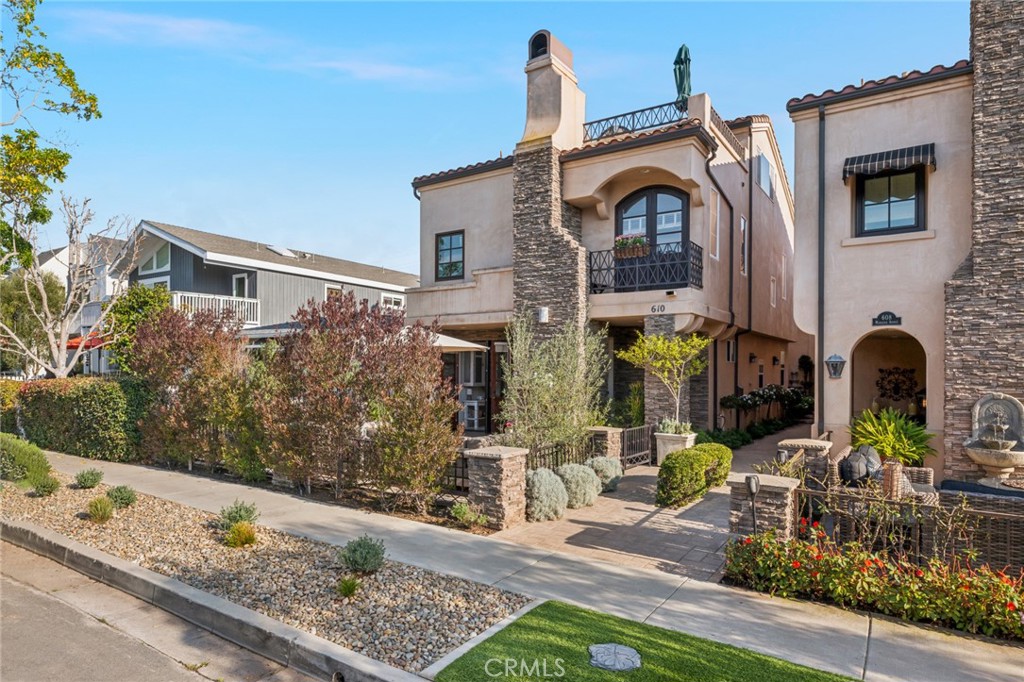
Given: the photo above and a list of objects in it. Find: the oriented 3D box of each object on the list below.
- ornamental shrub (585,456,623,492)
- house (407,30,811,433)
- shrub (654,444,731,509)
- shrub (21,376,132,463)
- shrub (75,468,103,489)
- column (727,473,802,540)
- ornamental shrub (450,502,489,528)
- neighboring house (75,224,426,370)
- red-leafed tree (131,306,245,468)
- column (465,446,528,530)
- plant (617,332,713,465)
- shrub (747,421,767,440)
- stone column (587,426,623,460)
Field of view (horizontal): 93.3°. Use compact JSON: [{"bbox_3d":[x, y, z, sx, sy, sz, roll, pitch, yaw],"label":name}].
[{"bbox_3d":[1.720,2.470,9.050,0.660,0.600,0.660,0,-2,0],"label":"ornamental shrub"},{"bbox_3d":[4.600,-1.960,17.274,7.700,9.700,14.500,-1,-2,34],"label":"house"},{"bbox_3d":[3.130,2.207,8.363,0.750,0.730,1.700,-2,-3,43],"label":"shrub"},{"bbox_3d":[-11.310,2.030,12.881,4.800,1.800,0.900,-1,-2,26],"label":"shrub"},{"bbox_3d":[-7.581,2.404,8.680,0.420,0.360,0.420,-1,-2,33],"label":"shrub"},{"bbox_3d":[2.968,2.152,5.685,0.640,1.020,0.640,-1,-2,36],"label":"column"},{"bbox_3d":[-0.587,2.357,6.677,0.480,0.310,0.440,-1,-2,33],"label":"ornamental shrub"},{"bbox_3d":[-8.900,-0.470,21.126,7.800,7.000,12.500,-1,-2,34],"label":"neighboring house"},{"bbox_3d":[-7.200,1.030,10.800,2.000,3.350,1.750,-1,-2,31],"label":"red-leafed tree"},{"bbox_3d":[-0.204,2.091,6.950,0.640,1.020,0.640,-1,-2,36],"label":"column"},{"bbox_3d":[3.334,1.225,10.551,1.850,2.850,1.750,-1,-2,33],"label":"plant"},{"bbox_3d":[6.934,2.515,13.718,0.520,0.500,0.520,-1,-3,35],"label":"shrub"},{"bbox_3d":[1.928,2.407,10.316,0.640,1.020,0.640,-1,-2,36],"label":"stone column"}]

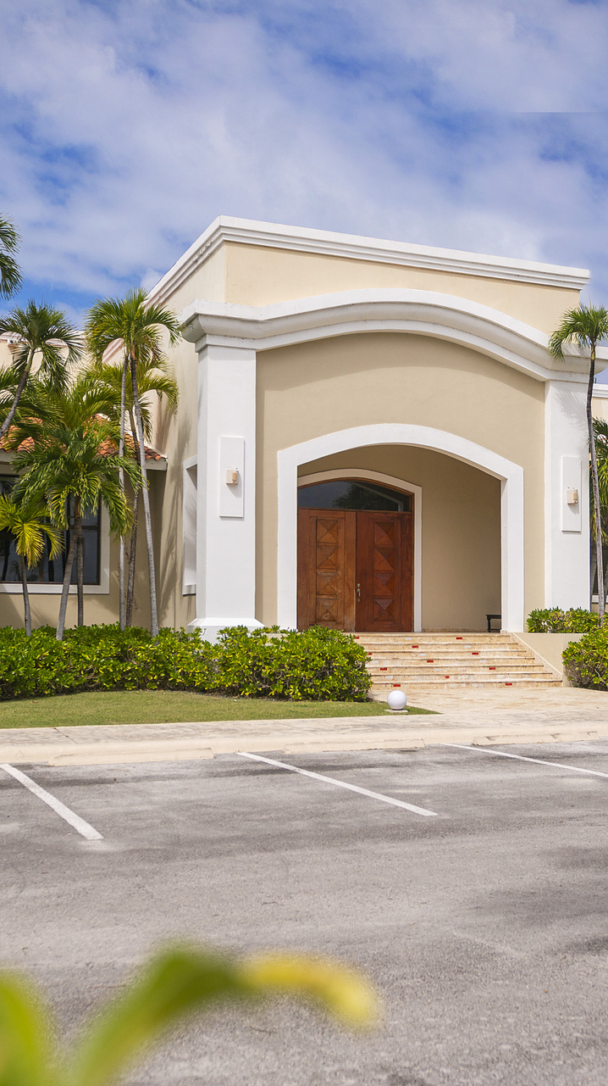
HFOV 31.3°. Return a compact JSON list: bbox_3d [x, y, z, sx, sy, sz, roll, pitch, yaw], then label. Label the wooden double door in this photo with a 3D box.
[{"bbox_3d":[1.306,0.730,27.354,3.252,3.031,0.121,2,-4,-21],"label":"wooden double door"}]

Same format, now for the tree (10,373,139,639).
[{"bbox_3d":[-4.199,-0.353,19.799,2.222,5.558,2.222,2,-4,-21],"label":"tree"}]

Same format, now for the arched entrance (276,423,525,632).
[{"bbox_3d":[2.280,-0.325,24.952,6.249,4.773,0.606,2,-4,-21],"label":"arched entrance"}]

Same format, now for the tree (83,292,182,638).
[{"bbox_3d":[-3.448,-1.097,22.056,1.904,8.120,1.904,1,-5,-9],"label":"tree"}]

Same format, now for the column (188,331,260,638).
[{"bbox_3d":[-1.706,-0.945,23.267,1.232,6.767,0.959,2,-4,-21],"label":"column"}]

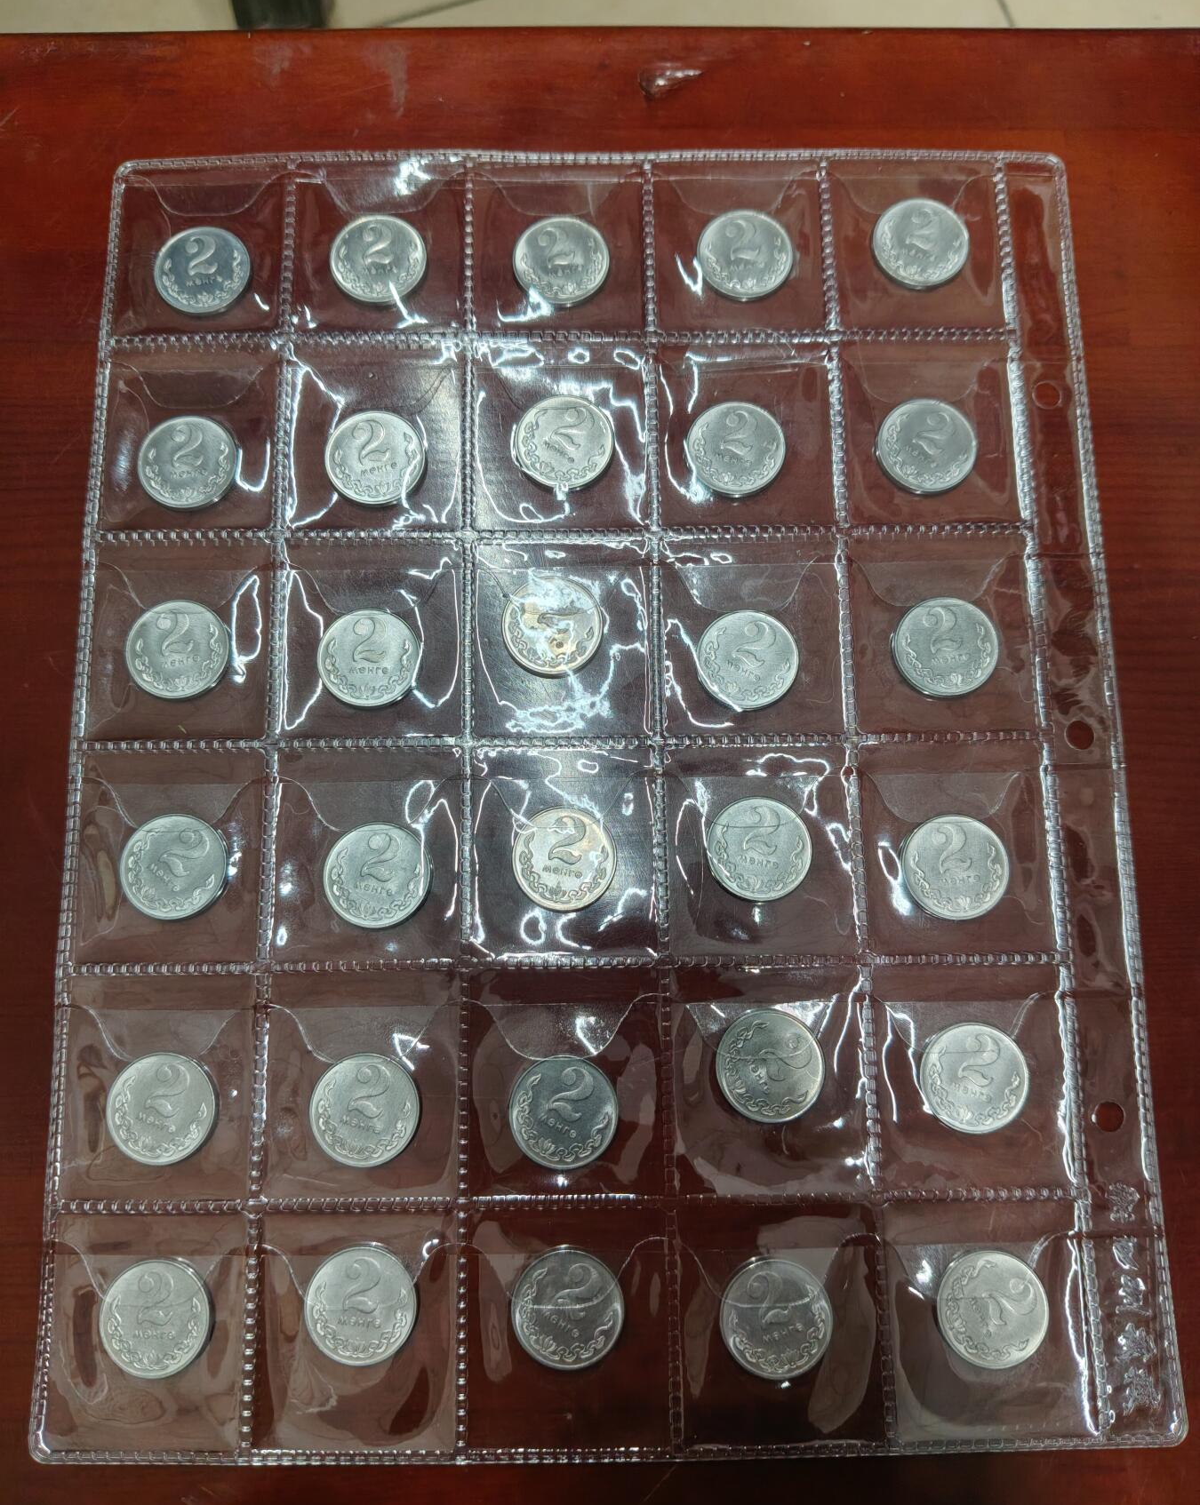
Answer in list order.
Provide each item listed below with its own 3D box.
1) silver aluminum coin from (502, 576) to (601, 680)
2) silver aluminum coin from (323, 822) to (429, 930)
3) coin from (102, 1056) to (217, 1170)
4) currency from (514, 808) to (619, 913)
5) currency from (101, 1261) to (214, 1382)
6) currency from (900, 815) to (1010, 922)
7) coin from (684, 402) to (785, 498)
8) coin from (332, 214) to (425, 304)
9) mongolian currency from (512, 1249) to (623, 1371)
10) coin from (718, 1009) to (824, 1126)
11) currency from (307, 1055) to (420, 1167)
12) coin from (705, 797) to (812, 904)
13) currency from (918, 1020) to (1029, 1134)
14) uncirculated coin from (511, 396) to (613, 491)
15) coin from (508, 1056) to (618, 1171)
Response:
[{"bbox_3d":[-0.009,-0.025,0.232,0.020,0.002,0.020,0,80,0],"label":"silver aluminum coin"},{"bbox_3d":[-0.042,0.023,0.223,0.020,0.002,0.020,0,80,0],"label":"silver aluminum coin"},{"bbox_3d":[-0.079,0.064,0.216,0.020,0.002,0.020,0,80,0],"label":"coin"},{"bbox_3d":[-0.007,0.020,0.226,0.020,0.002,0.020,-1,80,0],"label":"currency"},{"bbox_3d":[-0.077,0.098,0.209,0.020,0.001,0.020,-1,80,0],"label":"currency"},{"bbox_3d":[0.066,0.021,0.223,0.020,0.001,0.020,-1,80,0],"label":"currency"},{"bbox_3d":[0.027,-0.060,0.238,0.020,0.002,0.020,0,80,0],"label":"coin"},{"bbox_3d":[-0.045,-0.100,0.244,0.020,0.001,0.020,-1,80,0],"label":"coin"},{"bbox_3d":[-0.006,0.097,0.210,0.020,0.002,0.020,0,80,0],"label":"mongolian currency"},{"bbox_3d":[0.031,0.057,0.220,0.020,0.002,0.020,-1,80,0],"label":"coin"},{"bbox_3d":[-0.042,0.064,0.216,0.020,0.002,0.020,0,80,0],"label":"currency"},{"bbox_3d":[0.030,0.018,0.224,0.020,0.002,0.020,0,80,0],"label":"coin"},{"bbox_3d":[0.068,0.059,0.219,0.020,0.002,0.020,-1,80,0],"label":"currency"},{"bbox_3d":[-0.008,-0.061,0.239,0.020,0.002,0.020,0,80,0],"label":"uncirculated coin"},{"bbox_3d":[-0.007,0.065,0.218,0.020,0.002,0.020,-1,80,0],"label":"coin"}]

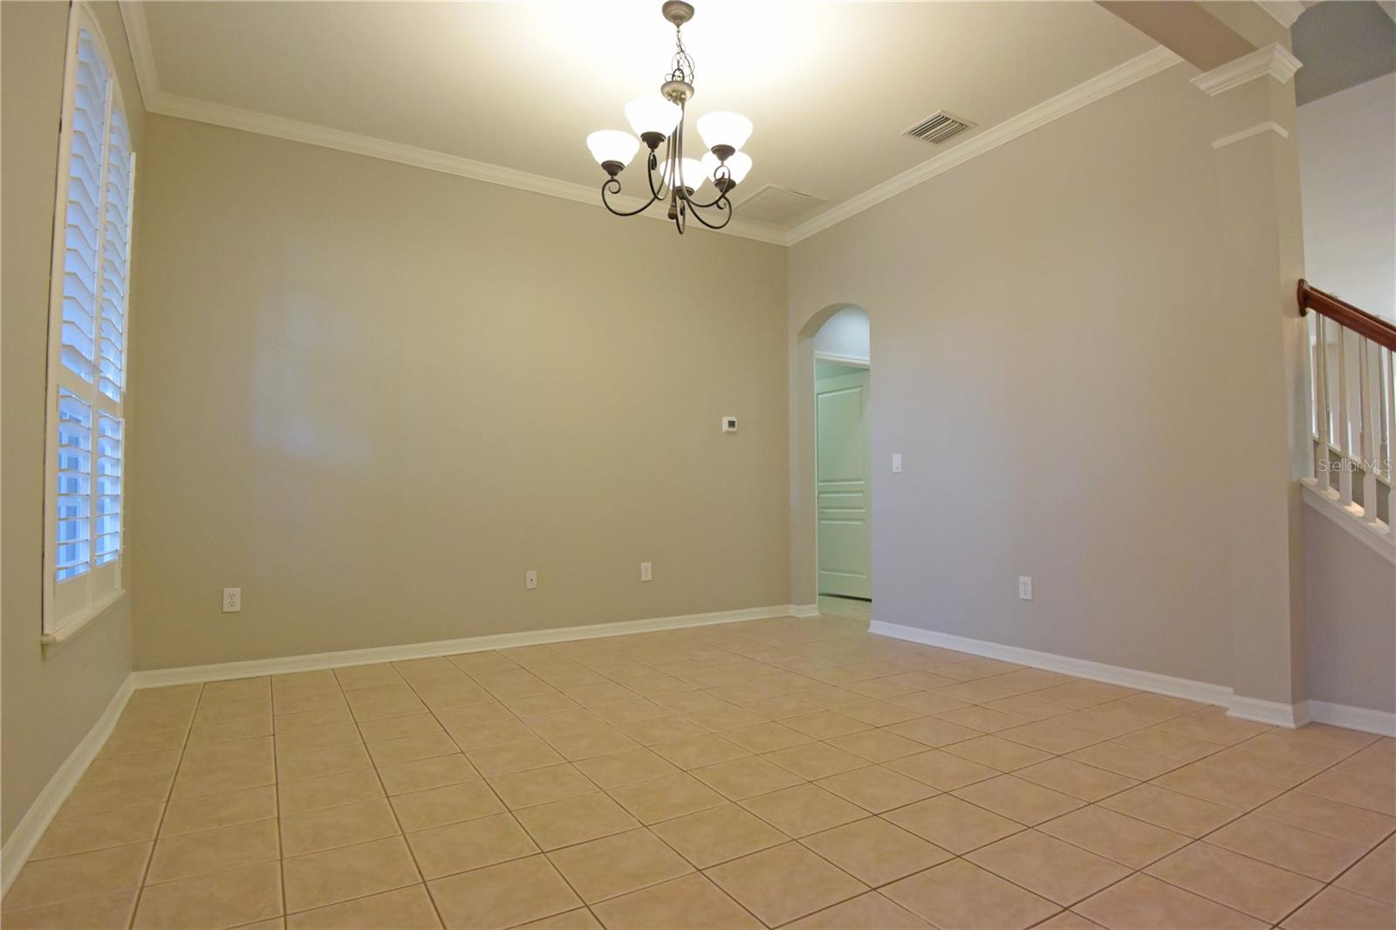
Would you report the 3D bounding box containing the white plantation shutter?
[{"bbox_3d":[-2.359,-0.541,2.764,0.075,2.260,1.340,1,-4,-31],"label":"white plantation shutter"}]

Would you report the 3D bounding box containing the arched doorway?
[{"bbox_3d":[1.090,0.024,5.503,0.160,2.420,0.750,1,-4,-31],"label":"arched doorway"}]

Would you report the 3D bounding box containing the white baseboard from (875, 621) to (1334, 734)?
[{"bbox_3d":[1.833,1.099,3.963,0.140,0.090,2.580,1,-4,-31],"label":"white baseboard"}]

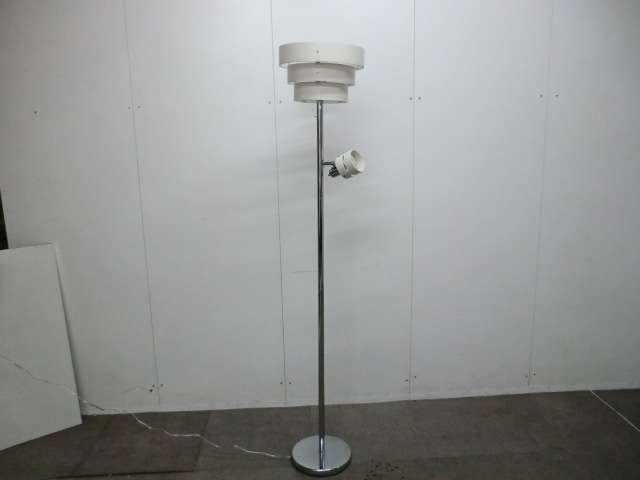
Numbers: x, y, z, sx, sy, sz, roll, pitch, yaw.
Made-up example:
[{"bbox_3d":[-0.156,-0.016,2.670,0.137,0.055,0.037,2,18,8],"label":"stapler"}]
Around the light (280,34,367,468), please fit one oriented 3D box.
[{"bbox_3d":[0.008,0.112,1.899,0.308,1.580,0.303,0,10,0],"label":"light"}]

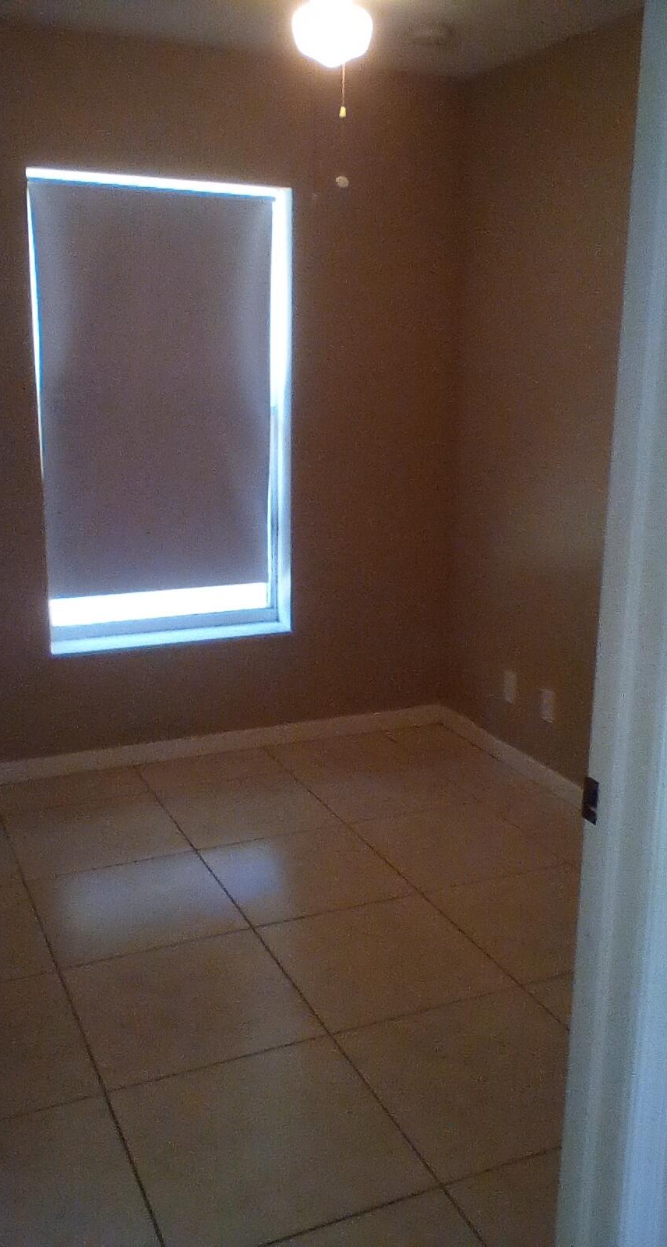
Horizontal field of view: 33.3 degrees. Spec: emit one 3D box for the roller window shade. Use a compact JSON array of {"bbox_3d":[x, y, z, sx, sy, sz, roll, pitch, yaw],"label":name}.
[{"bbox_3d":[-0.593,-0.782,3.874,0.840,1.375,0.050,-6,15,-23],"label":"roller window shade"}]

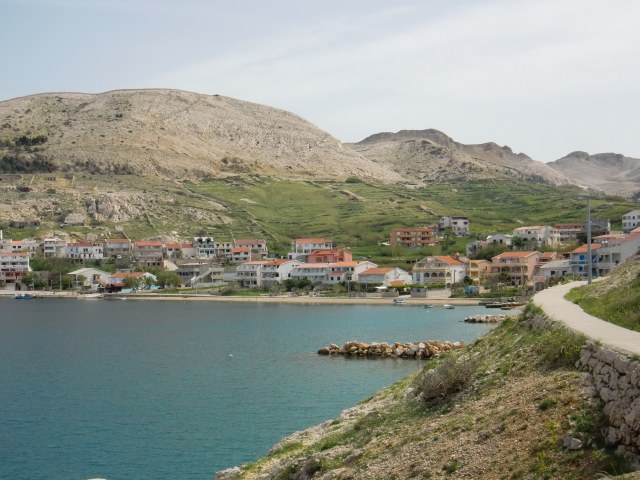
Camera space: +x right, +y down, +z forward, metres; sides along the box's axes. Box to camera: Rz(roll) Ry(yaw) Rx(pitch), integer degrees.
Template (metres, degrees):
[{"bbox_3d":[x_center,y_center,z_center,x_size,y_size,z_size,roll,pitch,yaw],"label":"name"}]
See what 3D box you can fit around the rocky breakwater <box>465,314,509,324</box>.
[{"bbox_3d":[26.954,12.547,147.000,8.200,1.200,3.000,0,-2,6],"label":"rocky breakwater"}]

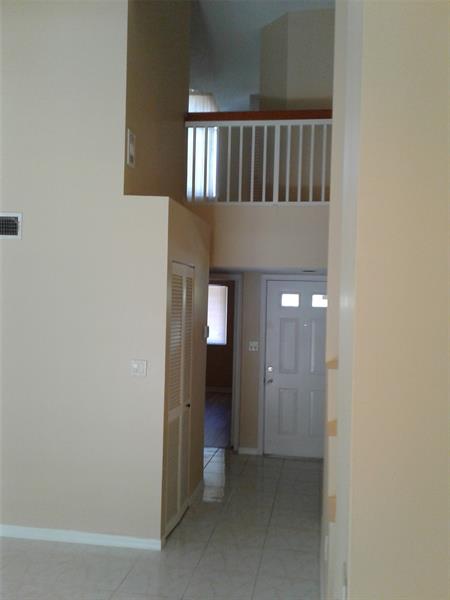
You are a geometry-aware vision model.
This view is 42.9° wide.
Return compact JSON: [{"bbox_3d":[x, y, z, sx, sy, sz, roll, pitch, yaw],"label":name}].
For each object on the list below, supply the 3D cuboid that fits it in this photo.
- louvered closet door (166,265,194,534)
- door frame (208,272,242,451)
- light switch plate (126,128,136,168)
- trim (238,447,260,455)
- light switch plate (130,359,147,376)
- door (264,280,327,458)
[{"bbox_3d":[-0.353,0.757,4.574,0.040,2.040,0.750,2,0,10],"label":"louvered closet door"},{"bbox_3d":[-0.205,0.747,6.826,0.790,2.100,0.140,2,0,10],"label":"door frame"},{"bbox_3d":[-0.694,-1.119,4.255,0.022,0.245,0.150,2,0,10],"label":"light switch plate"},{"bbox_3d":[0.289,1.770,6.672,0.255,0.085,0.018,2,0,10],"label":"trim"},{"bbox_3d":[-0.622,0.491,4.107,0.118,0.116,0.015,2,0,10],"label":"light switch plate"},{"bbox_3d":[0.915,0.804,6.606,0.910,2.040,0.060,2,0,10],"label":"door"}]

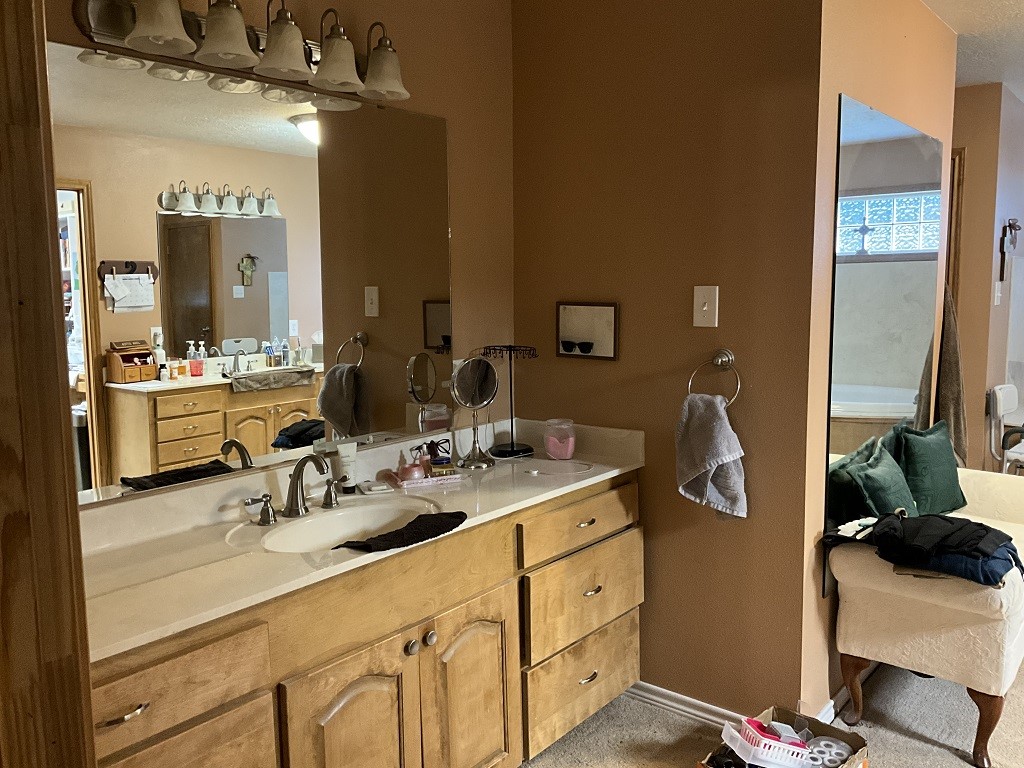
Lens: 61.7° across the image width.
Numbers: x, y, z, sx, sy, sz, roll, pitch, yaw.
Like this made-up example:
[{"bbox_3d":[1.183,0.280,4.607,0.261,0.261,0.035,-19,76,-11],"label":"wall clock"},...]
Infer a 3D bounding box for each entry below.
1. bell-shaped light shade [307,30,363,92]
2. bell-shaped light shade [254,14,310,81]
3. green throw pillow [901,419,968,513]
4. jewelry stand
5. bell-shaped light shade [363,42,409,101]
[{"bbox_3d":[-0.461,-0.859,2.256,0.143,0.140,0.143,-1,7,0],"label":"bell-shaped light shade"},{"bbox_3d":[-0.565,-0.841,2.129,0.143,0.140,0.143,-1,7,0],"label":"bell-shaped light shade"},{"bbox_3d":[1.645,0.332,3.332,0.390,0.370,0.140,-5,-8,-41],"label":"green throw pillow"},{"bbox_3d":[-0.004,0.055,2.936,0.188,0.372,0.188,-1,7,0],"label":"jewelry stand"},{"bbox_3d":[-0.357,-0.876,2.385,0.143,0.140,0.143,-1,7,0],"label":"bell-shaped light shade"}]

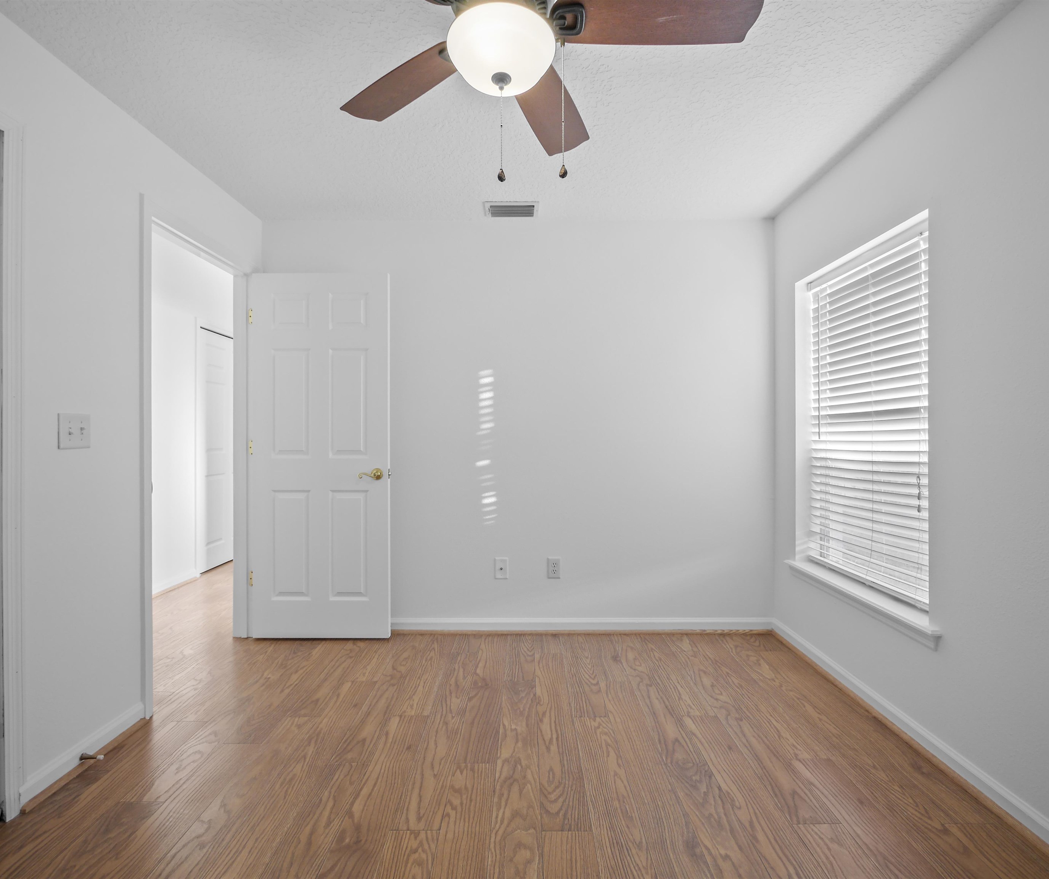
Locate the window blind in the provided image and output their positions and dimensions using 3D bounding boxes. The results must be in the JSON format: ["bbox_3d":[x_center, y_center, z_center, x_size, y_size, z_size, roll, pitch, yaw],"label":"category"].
[{"bbox_3d":[1.553,-0.090,2.123,0.060,1.470,0.825,0,0,0],"label":"window blind"}]

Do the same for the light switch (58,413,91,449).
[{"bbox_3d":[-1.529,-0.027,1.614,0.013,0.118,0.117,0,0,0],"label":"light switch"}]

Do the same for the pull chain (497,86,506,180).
[{"bbox_3d":[-0.056,-0.738,1.150,0.019,0.229,0.019,0,0,0],"label":"pull chain"}]

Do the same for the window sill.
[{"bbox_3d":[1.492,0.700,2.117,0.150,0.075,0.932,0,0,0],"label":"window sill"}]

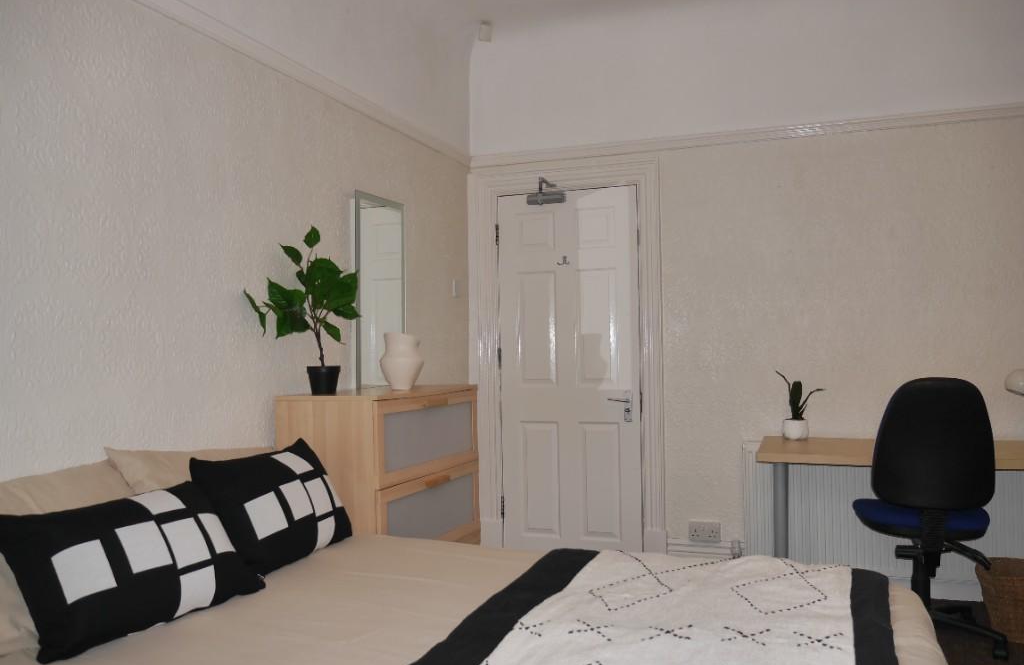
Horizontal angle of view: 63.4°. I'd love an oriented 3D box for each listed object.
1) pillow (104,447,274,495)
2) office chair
[{"bbox_3d":[-0.812,0.506,2.459,0.160,0.440,0.700,-43,-15,15],"label":"pillow"},{"bbox_3d":[1.572,0.674,3.194,0.590,1.020,0.600,-1,-1,15],"label":"office chair"}]

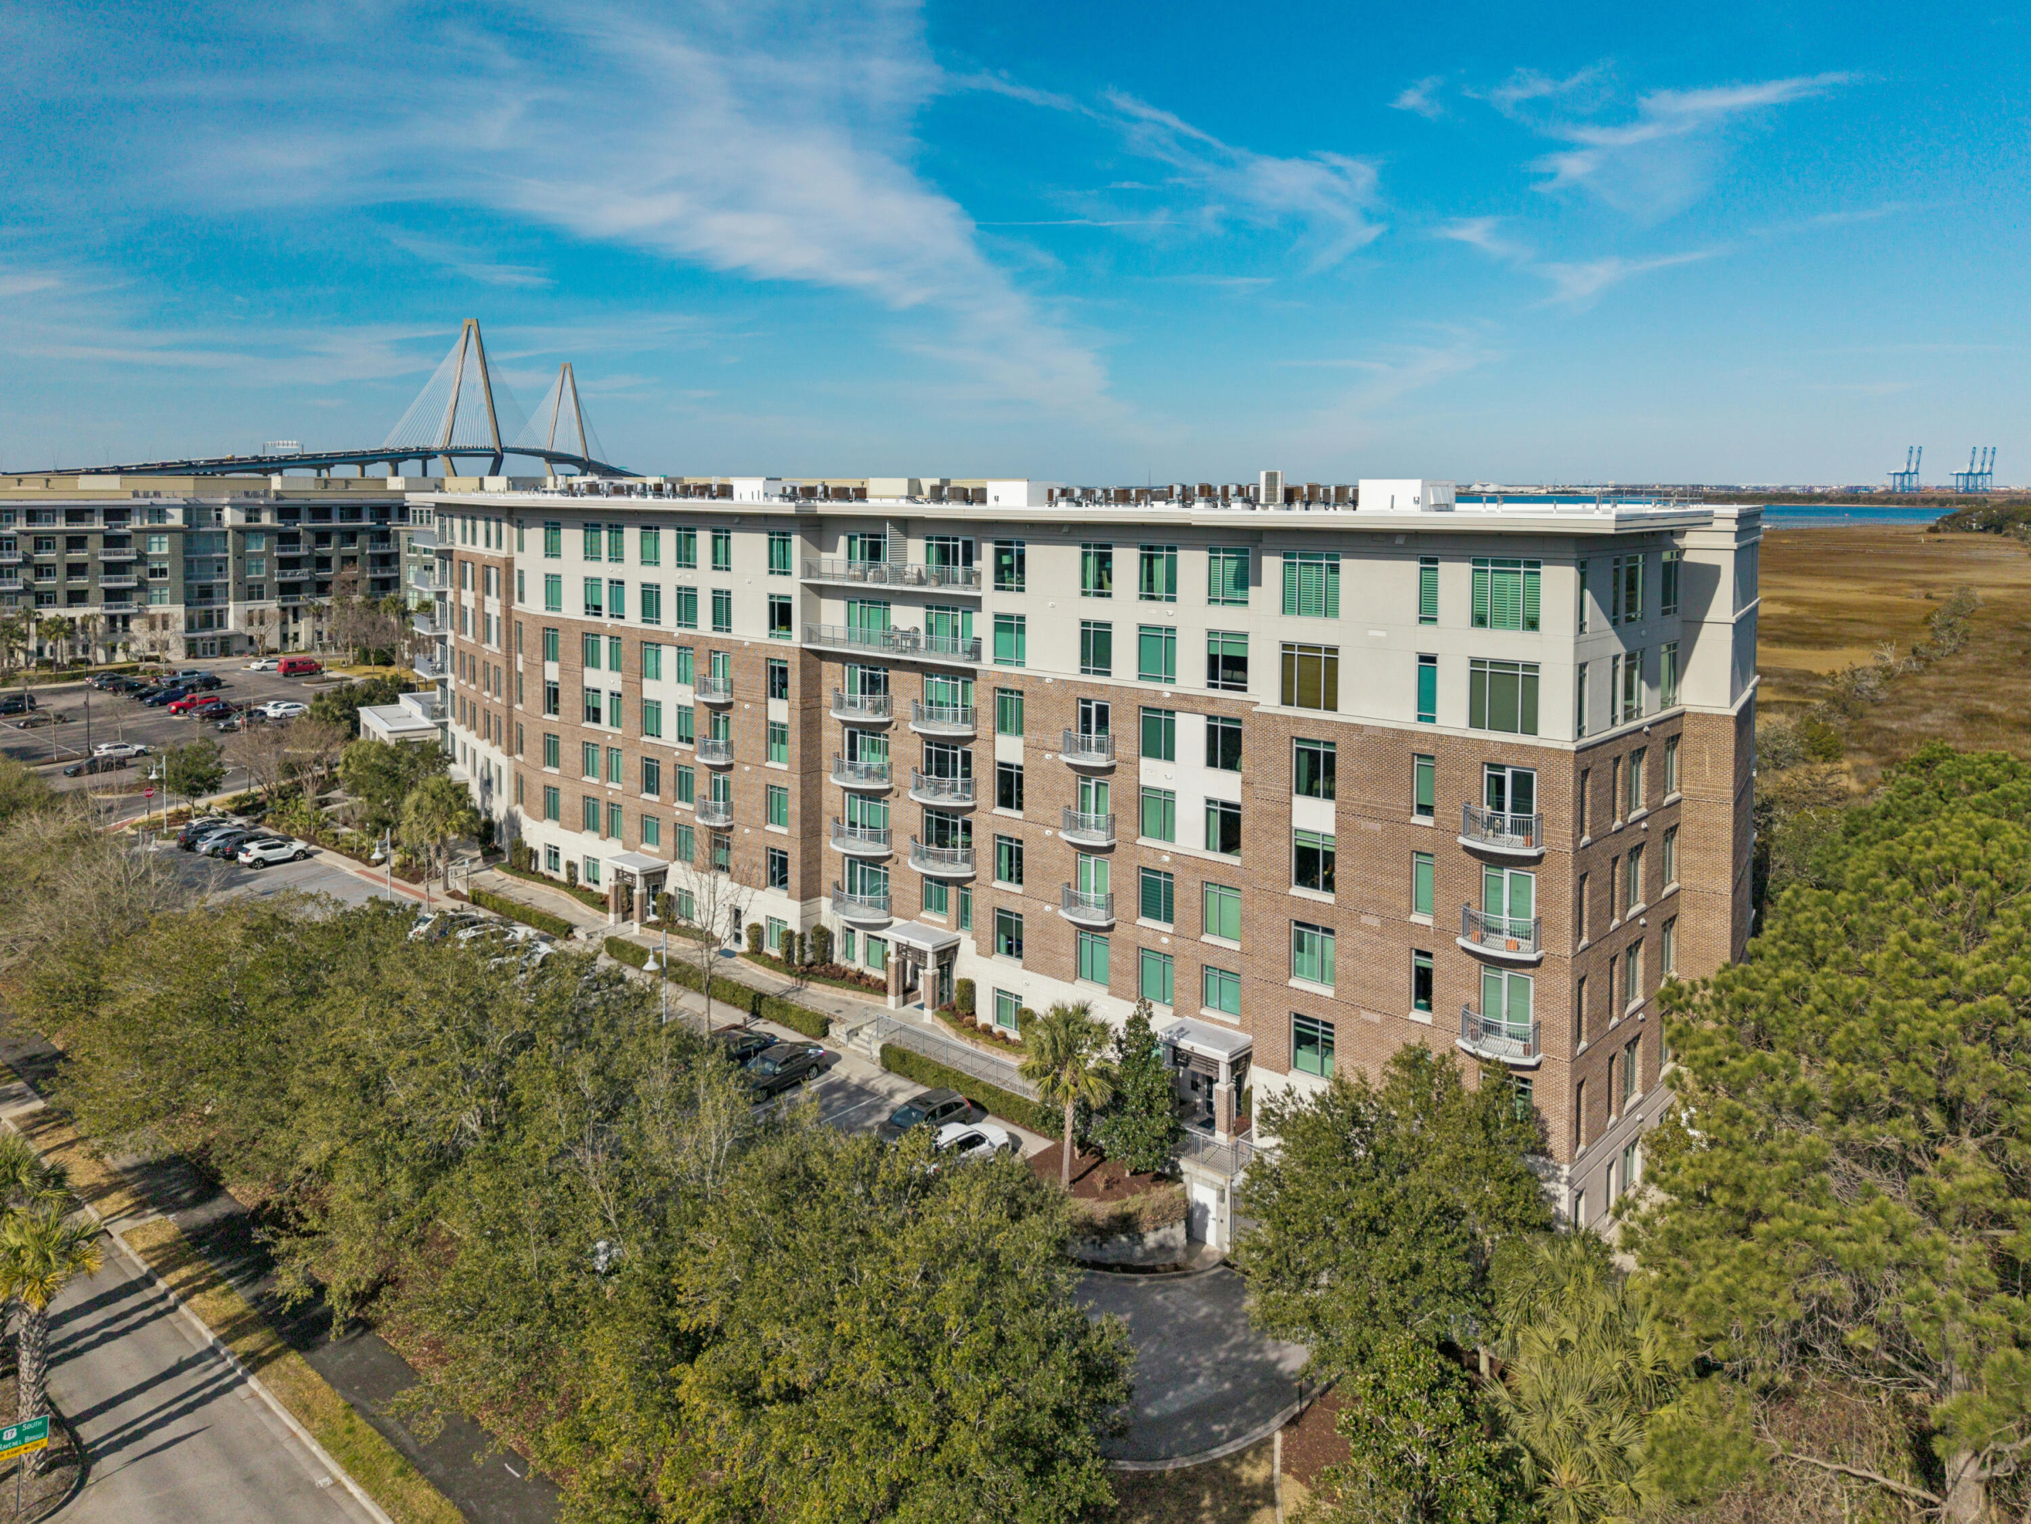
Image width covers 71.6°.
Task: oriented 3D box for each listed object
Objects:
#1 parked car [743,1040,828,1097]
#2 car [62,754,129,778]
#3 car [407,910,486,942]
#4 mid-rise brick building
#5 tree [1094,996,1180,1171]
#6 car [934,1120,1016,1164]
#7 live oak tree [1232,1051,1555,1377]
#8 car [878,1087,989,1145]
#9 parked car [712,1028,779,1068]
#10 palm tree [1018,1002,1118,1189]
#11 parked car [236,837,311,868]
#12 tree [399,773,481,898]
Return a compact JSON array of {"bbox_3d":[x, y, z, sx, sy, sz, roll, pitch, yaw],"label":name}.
[{"bbox_3d":[-10.030,12.579,58.100,1.850,1.470,4.850,9,13,41],"label":"parked car"},{"bbox_3d":[-81.485,0.110,124.448,1.860,1.500,4.700,6,13,26],"label":"car"},{"bbox_3d":[-30.900,8.932,76.500,1.850,1.550,4.600,8,13,38],"label":"car"},{"bbox_3d":[-6.432,-2.794,76.988,83.000,23.600,19.800,10,14,43],"label":"mid-rise brick building"},{"bbox_3d":[4.511,11.965,51.353,3.100,6.600,3.100,0,11,0],"label":"tree"},{"bbox_3d":[-1.898,14.378,52.401,1.820,1.460,4.450,9,14,39],"label":"car"},{"bbox_3d":[10.526,13.006,39.500,8.700,9.900,8.400,0,10,0],"label":"live oak tree"},{"bbox_3d":[-3.461,13.896,54.375,1.860,1.640,4.550,9,14,39],"label":"car"},{"bbox_3d":[-12.337,12.691,60.930,1.830,1.460,4.600,9,14,39],"label":"parked car"},{"bbox_3d":[1.813,11.745,49.500,3.400,6.300,3.400,0,10,0],"label":"palm tree"},{"bbox_3d":[-49.735,5.982,94.421,1.860,1.630,4.420,9,14,39],"label":"parked car"},{"bbox_3d":[-34.419,4.333,84.500,4.400,7.000,4.400,0,10,0],"label":"tree"}]

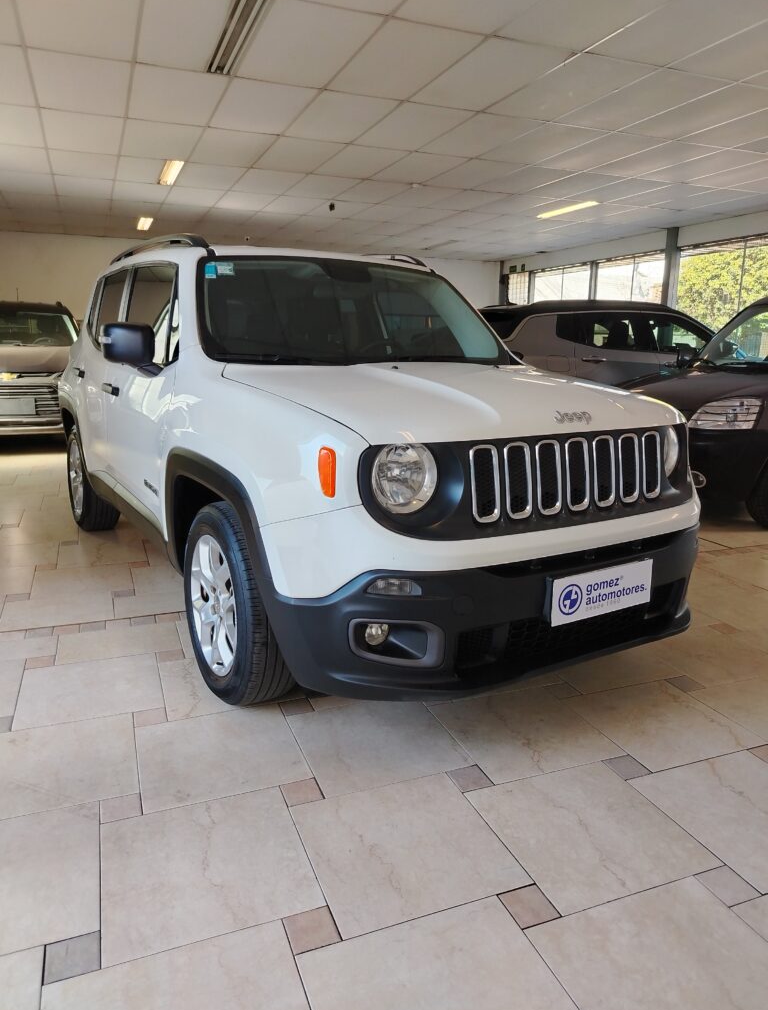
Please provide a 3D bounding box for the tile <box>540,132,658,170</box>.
[{"bbox_3d":[1.915,-3.165,6.380,0.605,0.020,1.210,-4,14,-21],"label":"tile"}]

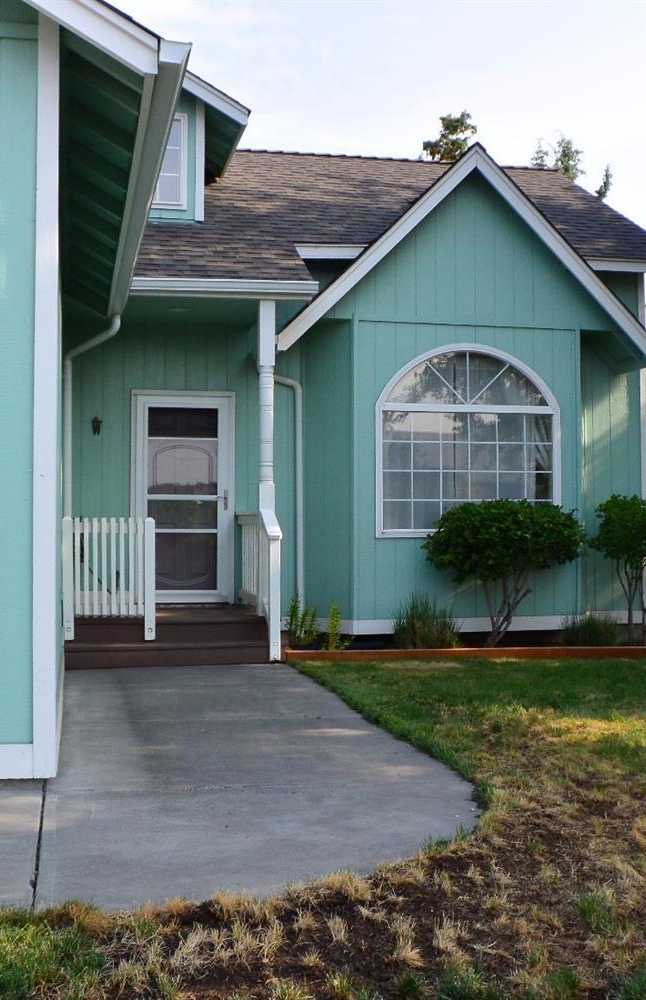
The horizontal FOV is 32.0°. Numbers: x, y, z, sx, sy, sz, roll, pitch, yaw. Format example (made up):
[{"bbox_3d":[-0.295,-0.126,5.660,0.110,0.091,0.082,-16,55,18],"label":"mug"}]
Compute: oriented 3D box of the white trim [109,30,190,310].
[{"bbox_3d":[-1.144,-1.693,6.873,0.160,0.140,5.100,0,-1,-13],"label":"white trim"}]

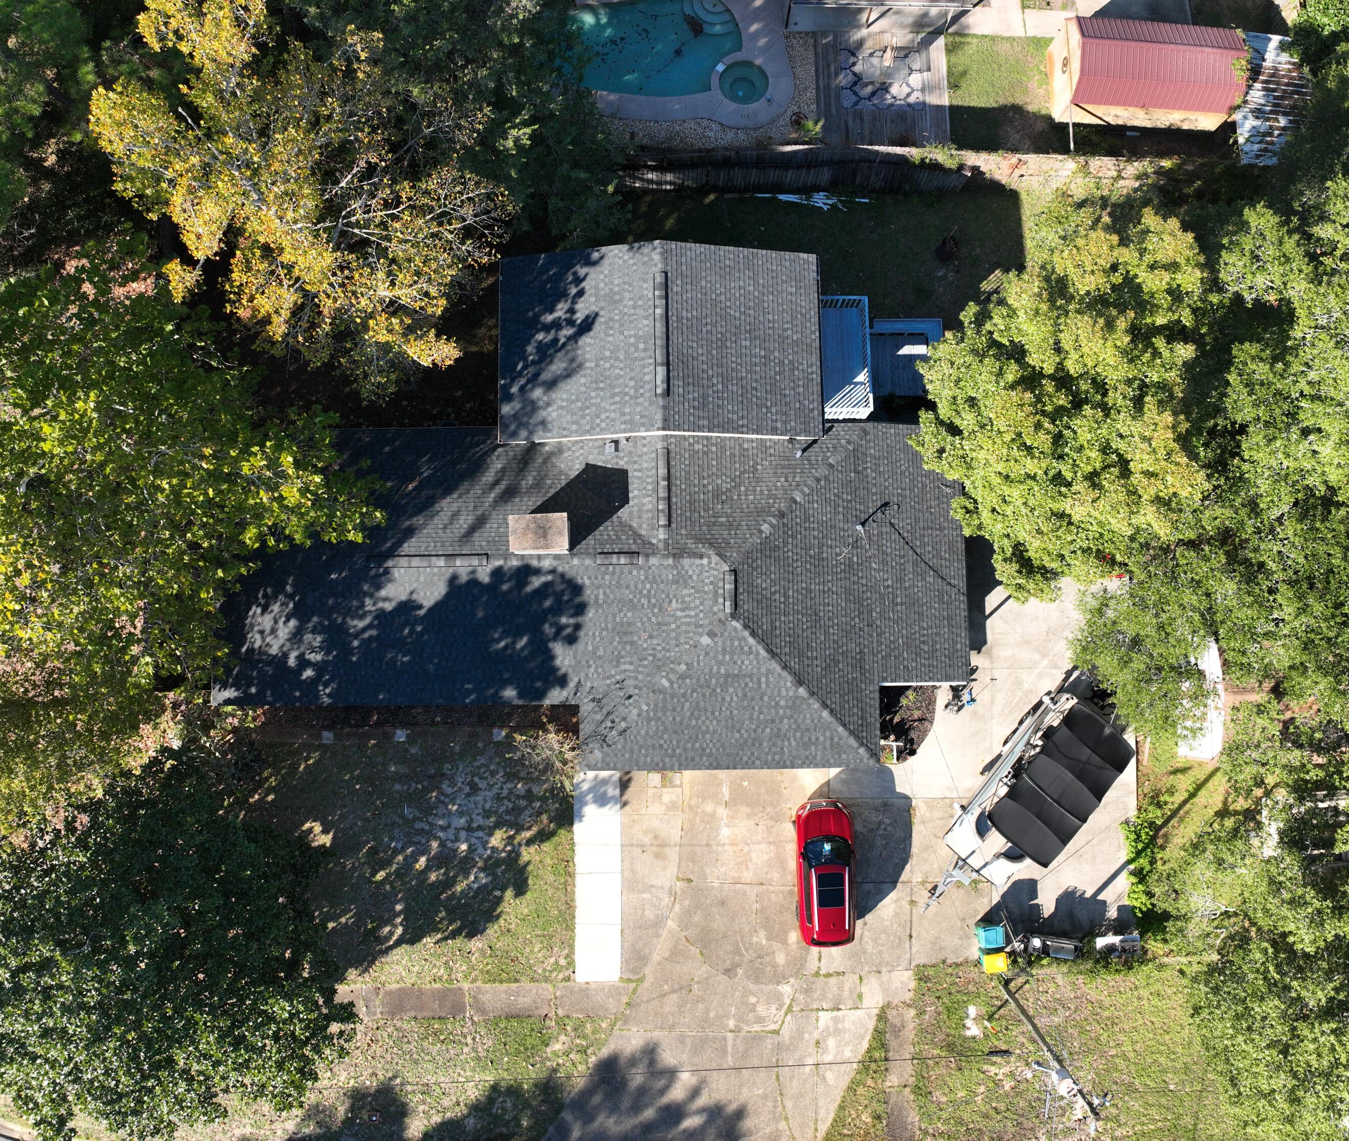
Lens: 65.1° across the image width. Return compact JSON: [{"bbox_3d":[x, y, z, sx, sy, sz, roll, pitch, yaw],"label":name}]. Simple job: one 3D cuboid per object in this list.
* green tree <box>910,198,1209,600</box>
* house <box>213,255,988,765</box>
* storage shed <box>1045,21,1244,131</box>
[{"bbox_3d":[10.914,-4.600,31.507,7.960,10.000,10.950,-1,83,0],"label":"green tree"},{"bbox_3d":[-2.523,-1.388,32.392,23.280,7.200,15.020,-1,83,0],"label":"house"},{"bbox_3d":[17.734,-18.482,39.789,6.020,3.050,3.290,4,83,1],"label":"storage shed"}]

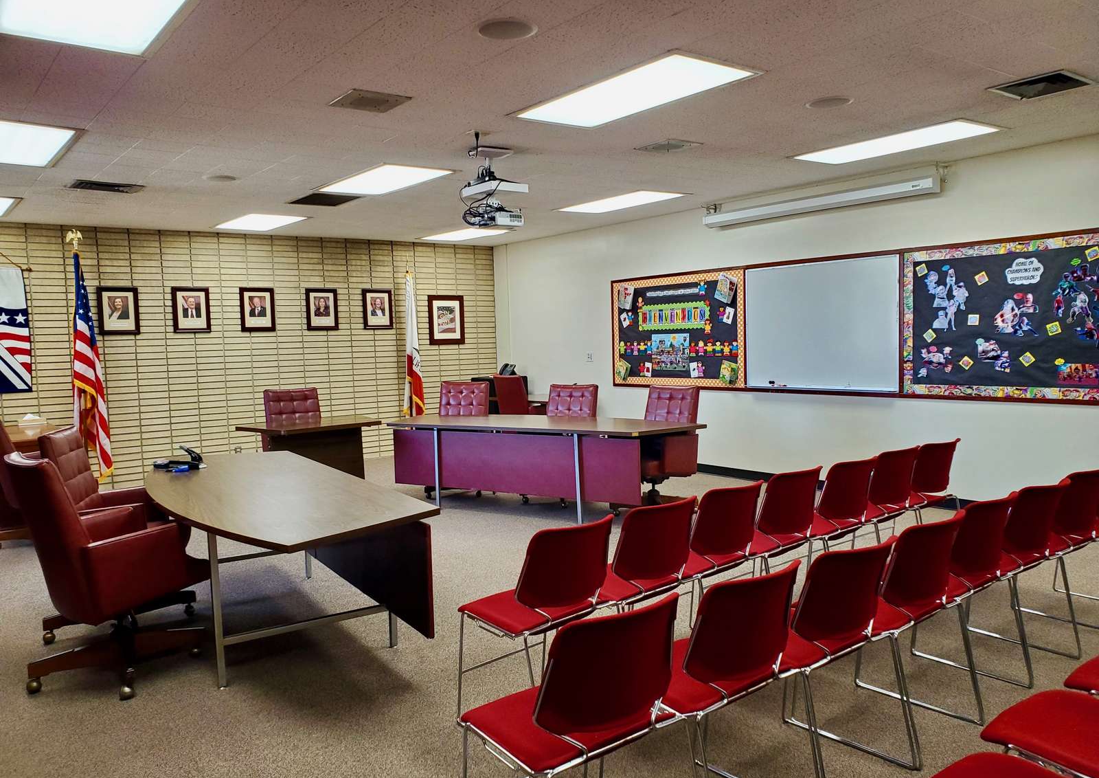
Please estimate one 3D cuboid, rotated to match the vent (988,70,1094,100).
[{"bbox_3d":[2.586,-1.589,4.338,0.420,0.050,0.370,-5,5,-37],"label":"vent"}]

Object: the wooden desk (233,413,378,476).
[{"bbox_3d":[-2.125,0.681,7.564,1.270,0.740,0.960,-5,5,-38],"label":"wooden desk"}]

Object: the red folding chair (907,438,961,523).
[{"bbox_3d":[2.245,0.698,4.899,0.480,0.770,0.540,-5,5,-37],"label":"red folding chair"}]

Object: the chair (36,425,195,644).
[{"bbox_3d":[-2.264,0.728,4.300,0.720,1.060,0.680,-3,4,-20],"label":"chair"}]

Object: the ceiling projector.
[{"bbox_3d":[-0.378,-1.364,5.616,0.300,0.513,0.360,-5,5,-38],"label":"ceiling projector"}]

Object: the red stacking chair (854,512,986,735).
[{"bbox_3d":[1.224,0.844,3.051,0.500,0.790,0.540,-4,5,-38],"label":"red stacking chair"}]

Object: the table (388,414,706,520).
[{"bbox_3d":[-0.150,0.649,7.004,2.870,0.740,0.940,0,4,31],"label":"table"}]

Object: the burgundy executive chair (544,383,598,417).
[{"bbox_3d":[0.078,0.494,7.389,0.650,1.020,0.700,0,4,30],"label":"burgundy executive chair"}]

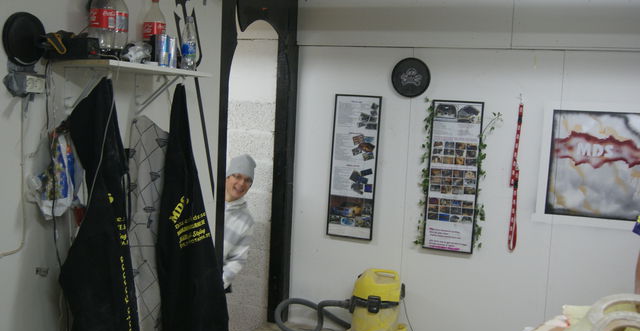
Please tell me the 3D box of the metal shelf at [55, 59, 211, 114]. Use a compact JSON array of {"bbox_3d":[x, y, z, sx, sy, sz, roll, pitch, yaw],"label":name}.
[{"bbox_3d":[-0.745,-0.309,2.881,0.250,0.197,0.730,5,5,21],"label":"metal shelf"}]

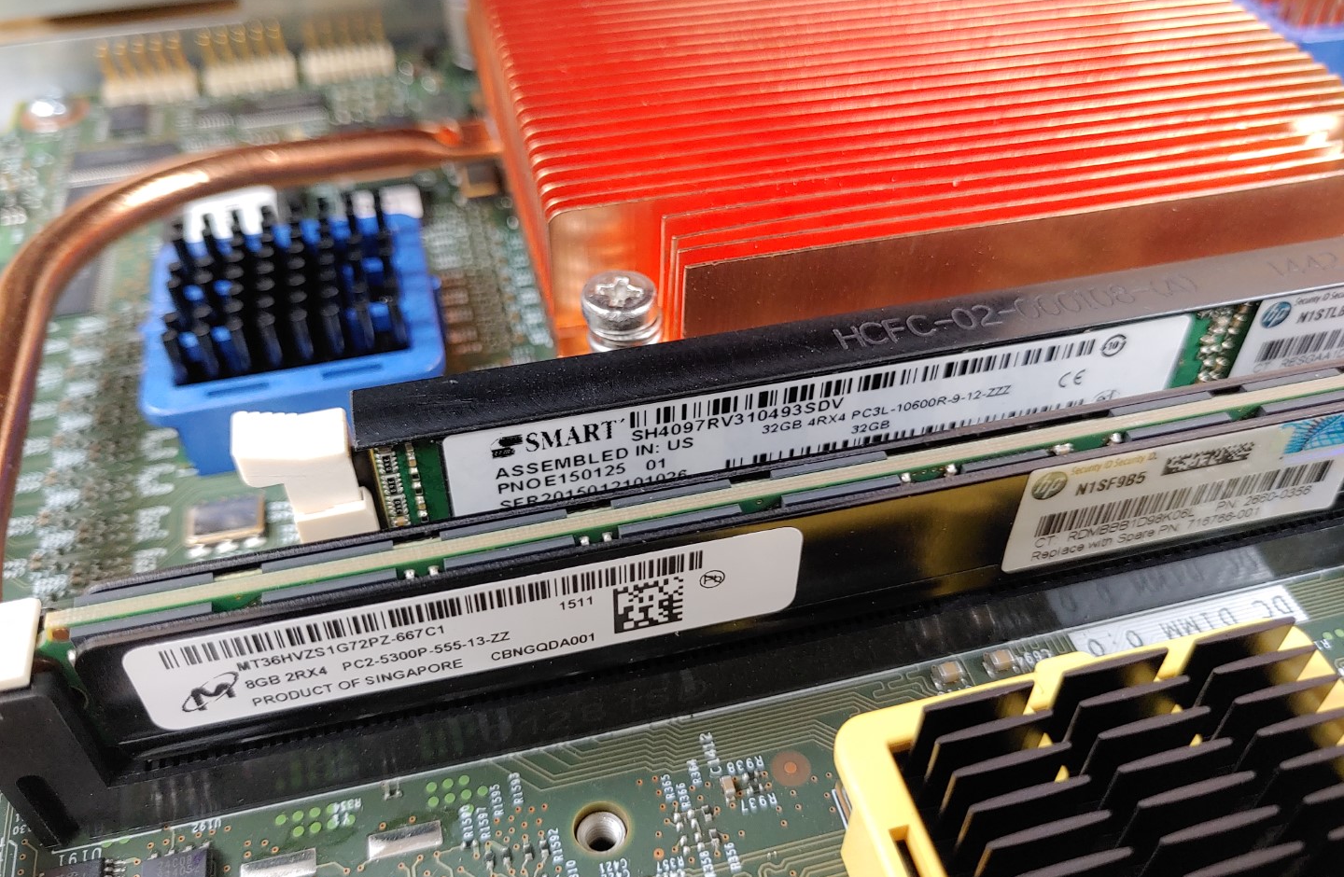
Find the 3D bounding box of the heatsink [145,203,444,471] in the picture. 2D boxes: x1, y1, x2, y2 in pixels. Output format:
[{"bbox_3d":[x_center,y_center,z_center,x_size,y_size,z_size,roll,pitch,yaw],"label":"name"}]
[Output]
[{"bbox_3d":[-0.041,-0.014,0.111,0.030,0.015,0.030,-10,46,-10],"label":"heatsink"}]

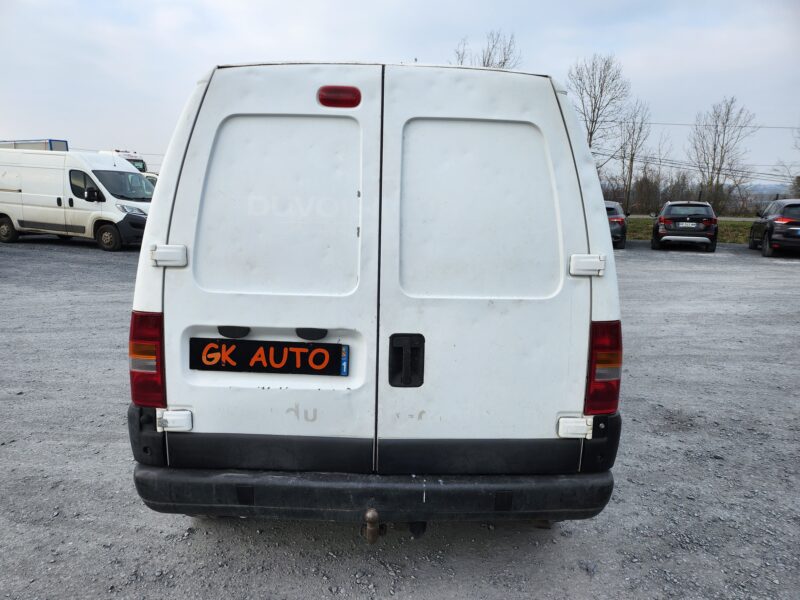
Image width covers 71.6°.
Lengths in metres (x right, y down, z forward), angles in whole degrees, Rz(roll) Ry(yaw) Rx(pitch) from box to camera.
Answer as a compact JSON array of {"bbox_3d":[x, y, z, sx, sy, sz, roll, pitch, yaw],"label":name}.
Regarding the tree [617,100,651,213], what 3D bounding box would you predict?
[{"bbox_3d":[24.468,-14.938,58.151,3.570,11.370,3.570,1,11,-1],"label":"tree"}]

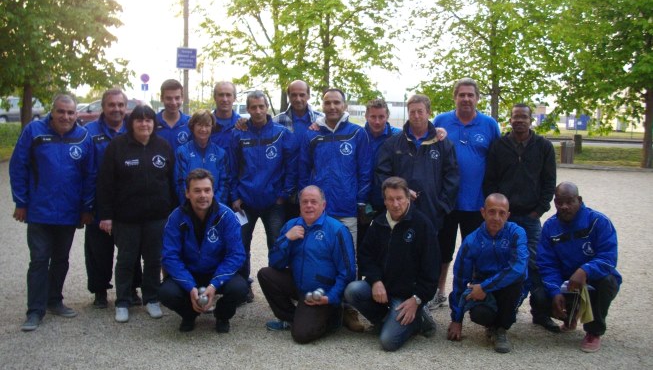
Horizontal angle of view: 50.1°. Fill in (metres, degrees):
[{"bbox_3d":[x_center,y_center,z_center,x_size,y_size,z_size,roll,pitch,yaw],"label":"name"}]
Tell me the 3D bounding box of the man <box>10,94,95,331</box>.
[{"bbox_3d":[-2.028,0.177,5.185,0.600,1.675,0.480,0,6,-15],"label":"man"}]

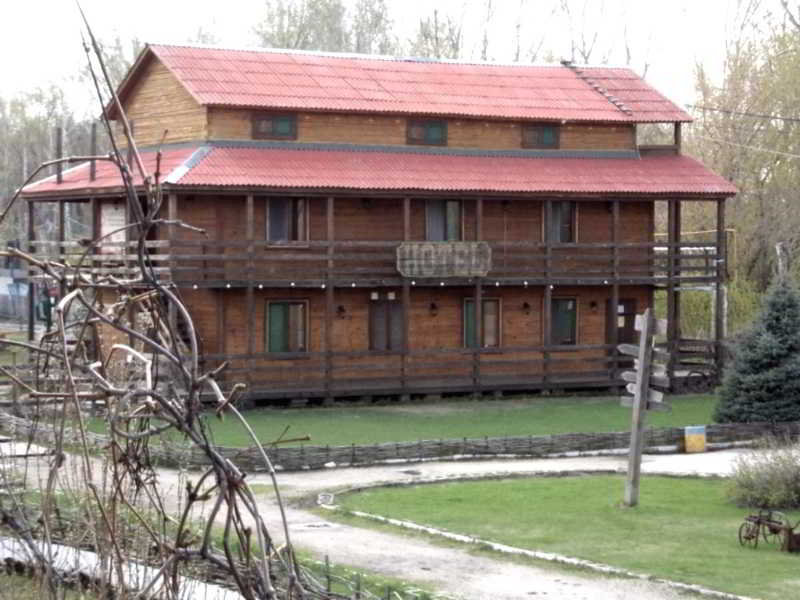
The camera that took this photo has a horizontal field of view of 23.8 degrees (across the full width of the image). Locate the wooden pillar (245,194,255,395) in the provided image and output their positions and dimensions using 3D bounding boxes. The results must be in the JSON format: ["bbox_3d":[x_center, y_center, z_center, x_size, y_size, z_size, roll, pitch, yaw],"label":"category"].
[{"bbox_3d":[-3.882,-0.106,49.207,0.140,5.234,0.140,-1,2,-28],"label":"wooden pillar"}]

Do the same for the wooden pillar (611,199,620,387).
[{"bbox_3d":[6.207,-0.191,54.623,0.140,5.435,0.140,-1,2,-28],"label":"wooden pillar"}]

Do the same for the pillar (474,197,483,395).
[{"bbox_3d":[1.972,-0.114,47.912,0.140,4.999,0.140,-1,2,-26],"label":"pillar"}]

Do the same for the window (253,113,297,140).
[{"bbox_3d":[-3.397,-4.713,51.451,1.354,0.753,0.120,-1,2,-28],"label":"window"}]

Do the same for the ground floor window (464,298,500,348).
[{"bbox_3d":[2.180,0.668,49.635,1.122,1.415,0.120,-1,2,-26],"label":"ground floor window"}]

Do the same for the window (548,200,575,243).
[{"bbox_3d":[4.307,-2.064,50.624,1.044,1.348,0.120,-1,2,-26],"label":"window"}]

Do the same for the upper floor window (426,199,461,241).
[{"bbox_3d":[1.258,-2.180,52.979,1.247,1.341,0.120,-1,2,-28],"label":"upper floor window"}]

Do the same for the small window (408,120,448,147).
[{"bbox_3d":[0.695,-4.323,48.763,1.216,0.745,0.120,-1,2,-26],"label":"small window"}]

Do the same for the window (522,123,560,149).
[{"bbox_3d":[4.132,-4.798,55.493,1.315,0.797,0.120,-1,2,-28],"label":"window"}]

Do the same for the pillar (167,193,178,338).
[{"bbox_3d":[-5.766,-0.110,48.194,0.140,5.241,0.140,-1,2,-28],"label":"pillar"}]

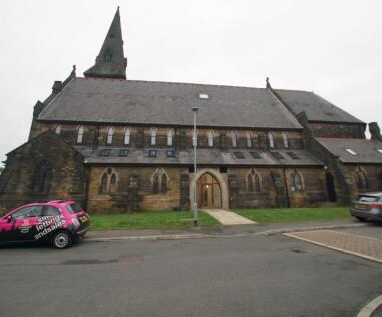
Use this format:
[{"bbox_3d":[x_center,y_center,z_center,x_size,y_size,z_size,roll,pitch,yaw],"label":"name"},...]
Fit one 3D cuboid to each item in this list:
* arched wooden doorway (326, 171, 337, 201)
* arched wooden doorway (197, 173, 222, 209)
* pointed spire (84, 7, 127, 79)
[{"bbox_3d":[13.702,2.773,19.445,0.300,3.028,1.150,1,-14,-7],"label":"arched wooden doorway"},{"bbox_3d":[1.707,2.959,18.511,2.376,3.419,0.300,1,-14,-7],"label":"arched wooden doorway"},{"bbox_3d":[-15.587,-23.294,40.497,7.013,19.582,7.013,1,-14,-7],"label":"pointed spire"}]

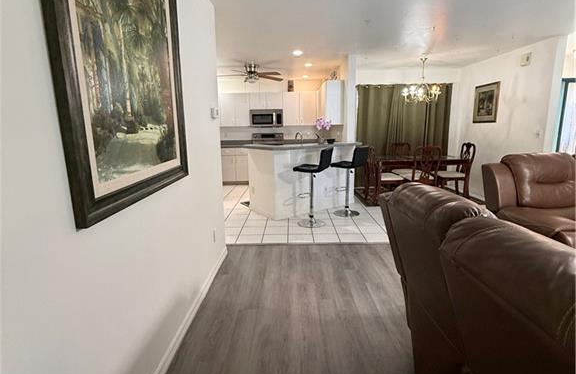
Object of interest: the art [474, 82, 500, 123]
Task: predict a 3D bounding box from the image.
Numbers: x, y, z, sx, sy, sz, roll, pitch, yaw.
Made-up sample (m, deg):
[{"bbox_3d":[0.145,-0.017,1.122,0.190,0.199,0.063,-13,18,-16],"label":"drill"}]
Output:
[{"bbox_3d":[3.591,-1.507,5.646,0.040,0.690,0.720,0,11,1],"label":"art"}]

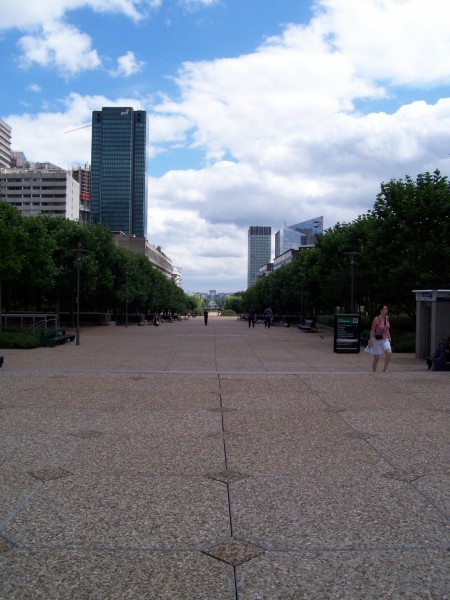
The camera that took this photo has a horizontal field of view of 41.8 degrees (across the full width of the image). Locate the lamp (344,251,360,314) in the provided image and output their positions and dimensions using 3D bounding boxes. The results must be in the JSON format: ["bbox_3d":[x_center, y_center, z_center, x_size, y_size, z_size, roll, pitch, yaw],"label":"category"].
[{"bbox_3d":[5.913,0.049,27.528,0.800,4.500,0.800,1,0,-1],"label":"lamp"}]

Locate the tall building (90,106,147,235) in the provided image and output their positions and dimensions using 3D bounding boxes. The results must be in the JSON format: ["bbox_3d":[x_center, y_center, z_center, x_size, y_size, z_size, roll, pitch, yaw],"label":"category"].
[{"bbox_3d":[-89.497,-79.056,516.126,47.000,166.000,45.000,1,0,-1],"label":"tall building"}]

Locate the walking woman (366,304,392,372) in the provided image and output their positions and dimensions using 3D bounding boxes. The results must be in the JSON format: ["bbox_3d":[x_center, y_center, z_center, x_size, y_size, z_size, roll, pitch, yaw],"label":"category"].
[{"bbox_3d":[3.373,0.912,12.950,0.530,1.630,0.430,1,0,-37],"label":"walking woman"}]

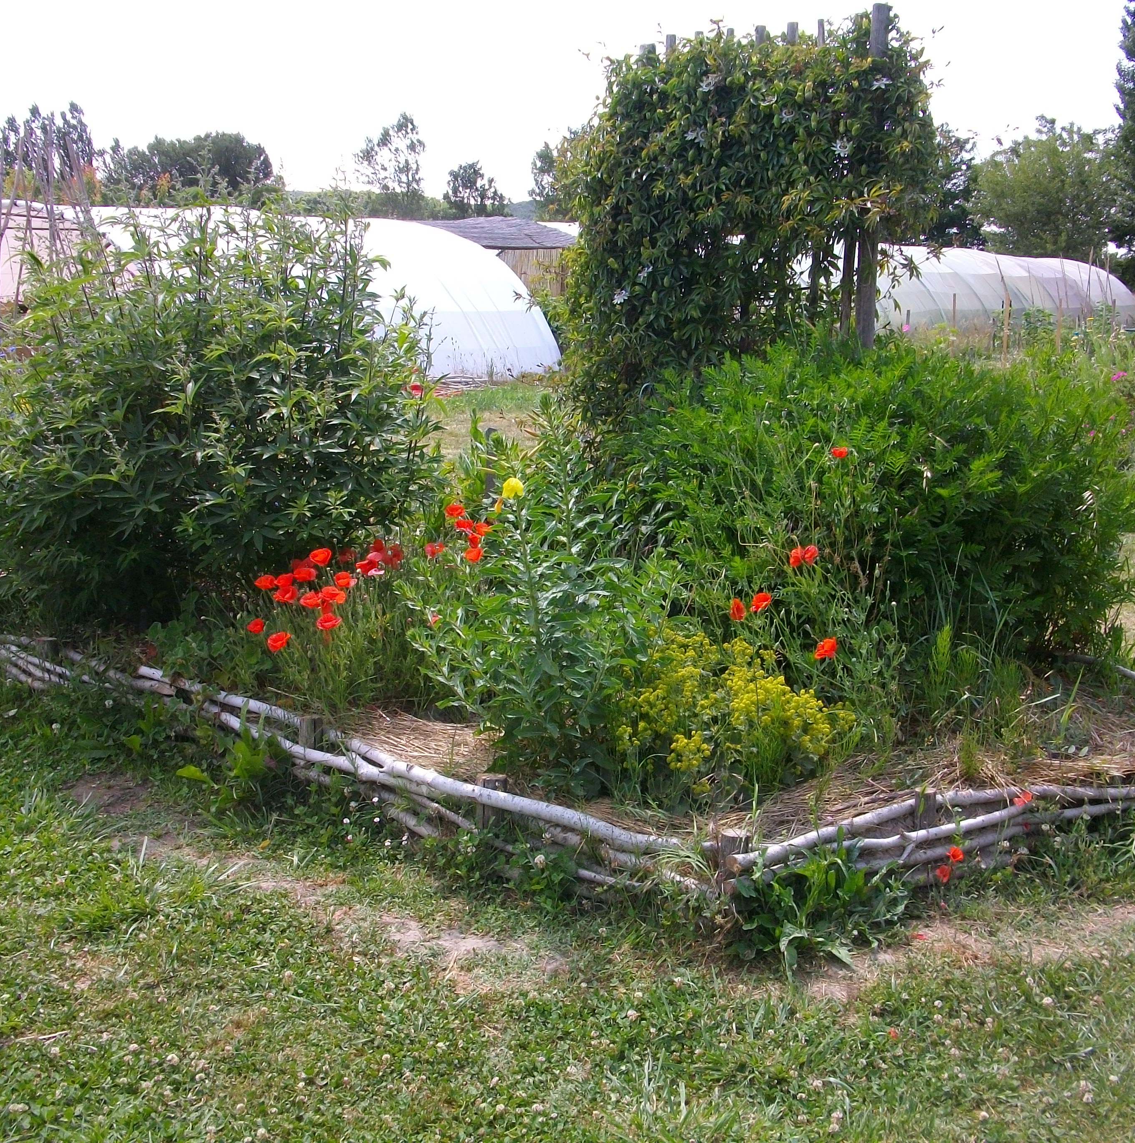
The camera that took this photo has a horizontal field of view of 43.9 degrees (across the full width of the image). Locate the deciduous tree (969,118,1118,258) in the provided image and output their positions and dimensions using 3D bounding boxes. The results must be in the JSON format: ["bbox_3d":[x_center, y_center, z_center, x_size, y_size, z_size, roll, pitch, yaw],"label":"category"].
[{"bbox_3d":[21.309,-15.579,63.142,6.800,9.300,6.600,0,11,0],"label":"deciduous tree"}]

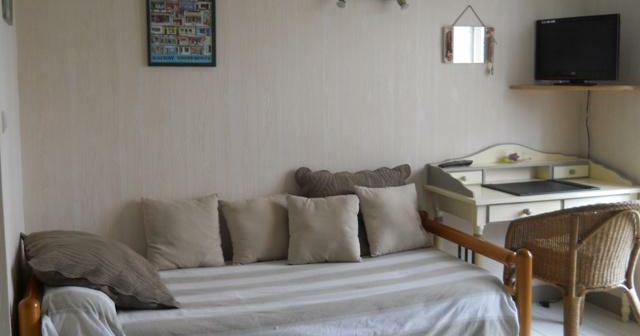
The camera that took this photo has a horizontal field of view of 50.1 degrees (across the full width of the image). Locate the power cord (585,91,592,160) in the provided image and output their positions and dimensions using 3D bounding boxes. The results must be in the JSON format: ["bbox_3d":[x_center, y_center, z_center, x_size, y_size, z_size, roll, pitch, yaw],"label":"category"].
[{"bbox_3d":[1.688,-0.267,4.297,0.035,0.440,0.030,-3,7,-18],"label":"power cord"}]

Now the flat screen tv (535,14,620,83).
[{"bbox_3d":[1.417,-0.637,3.790,0.130,0.375,0.515,-6,9,-38],"label":"flat screen tv"}]

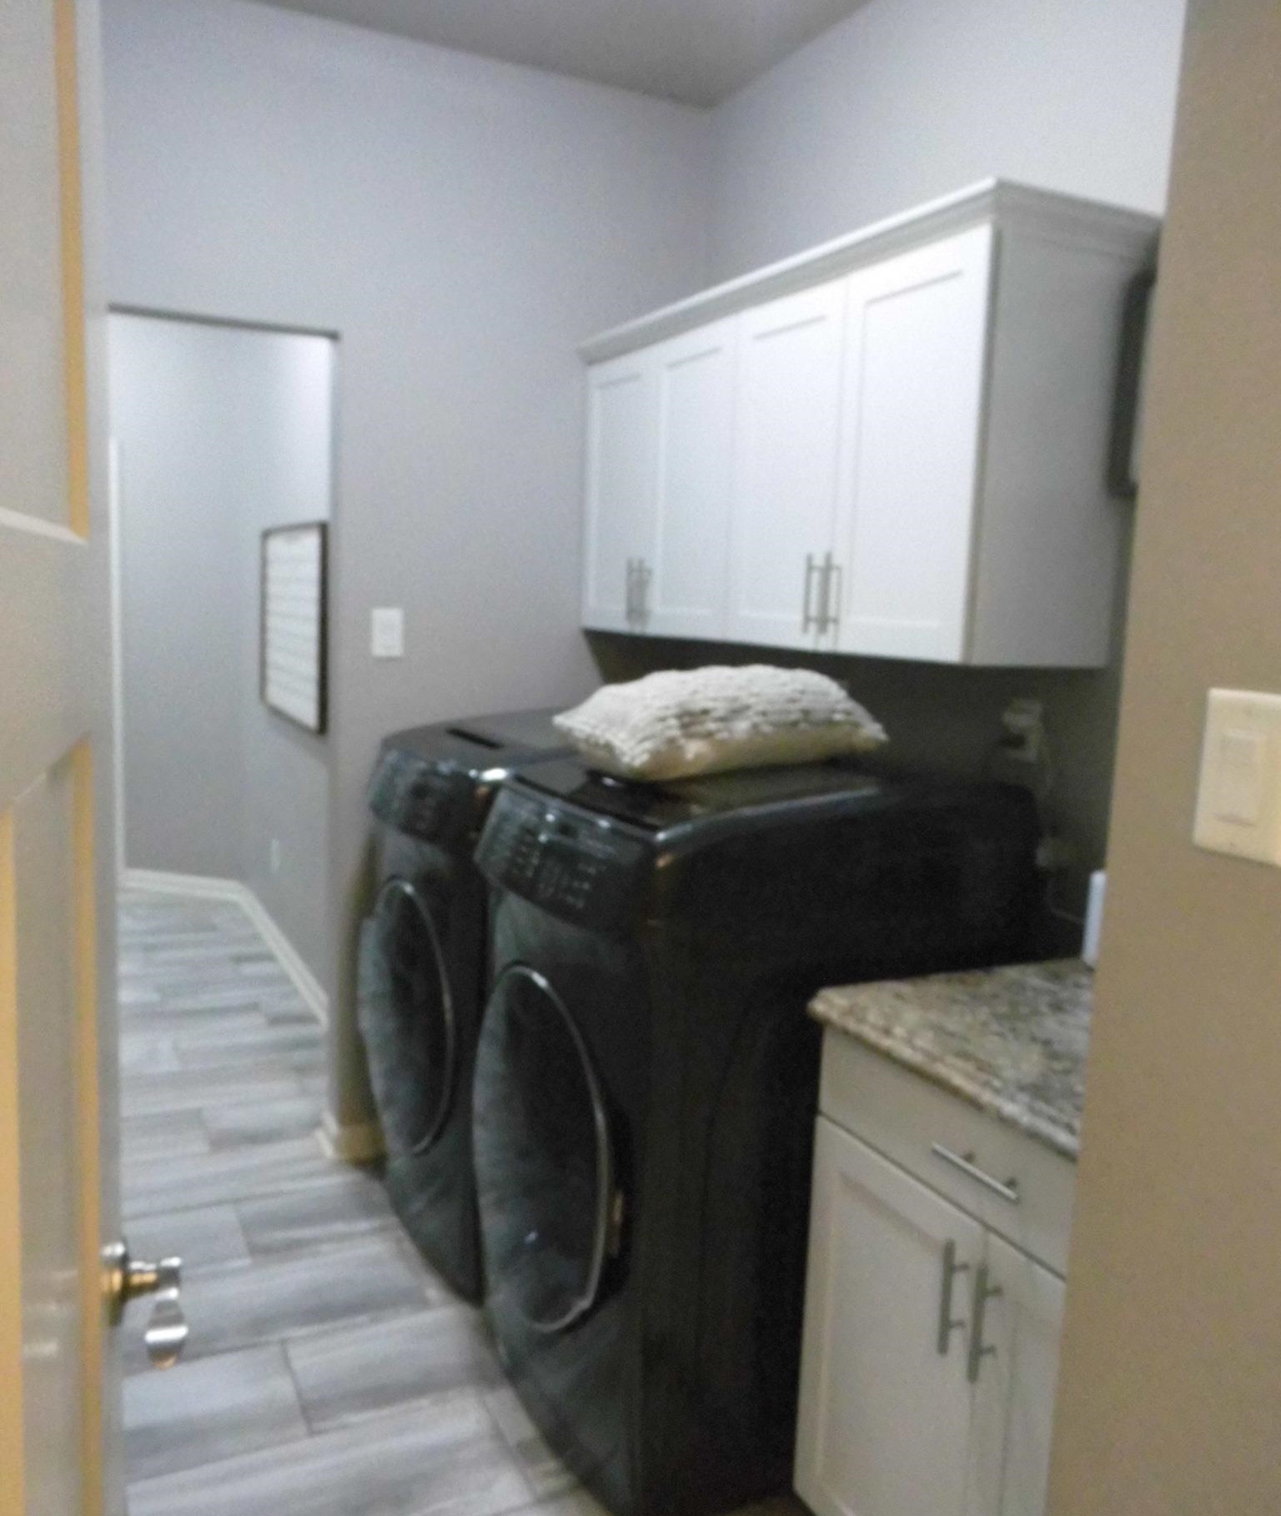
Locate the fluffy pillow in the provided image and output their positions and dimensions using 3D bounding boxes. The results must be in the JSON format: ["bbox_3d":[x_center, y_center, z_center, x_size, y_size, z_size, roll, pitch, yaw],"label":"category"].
[{"bbox_3d":[0.144,-0.077,2.330,0.525,0.173,0.386,-2,8,-27],"label":"fluffy pillow"}]

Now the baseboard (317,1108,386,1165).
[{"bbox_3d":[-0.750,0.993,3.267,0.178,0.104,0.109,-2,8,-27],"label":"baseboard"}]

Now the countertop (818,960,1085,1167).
[{"bbox_3d":[0.712,0.424,1.662,0.653,0.037,0.762,-2,8,-27],"label":"countertop"}]

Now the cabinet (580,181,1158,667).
[{"bbox_3d":[0.336,-0.615,2.674,0.363,0.733,1.547,-2,8,-27],"label":"cabinet"}]

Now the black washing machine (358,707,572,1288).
[{"bbox_3d":[-0.149,0.509,2.981,0.871,1.178,0.680,-2,8,-27],"label":"black washing machine"}]

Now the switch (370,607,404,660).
[{"bbox_3d":[-0.633,-0.315,3.096,0.075,0.117,0.010,-2,8,-27],"label":"switch"}]

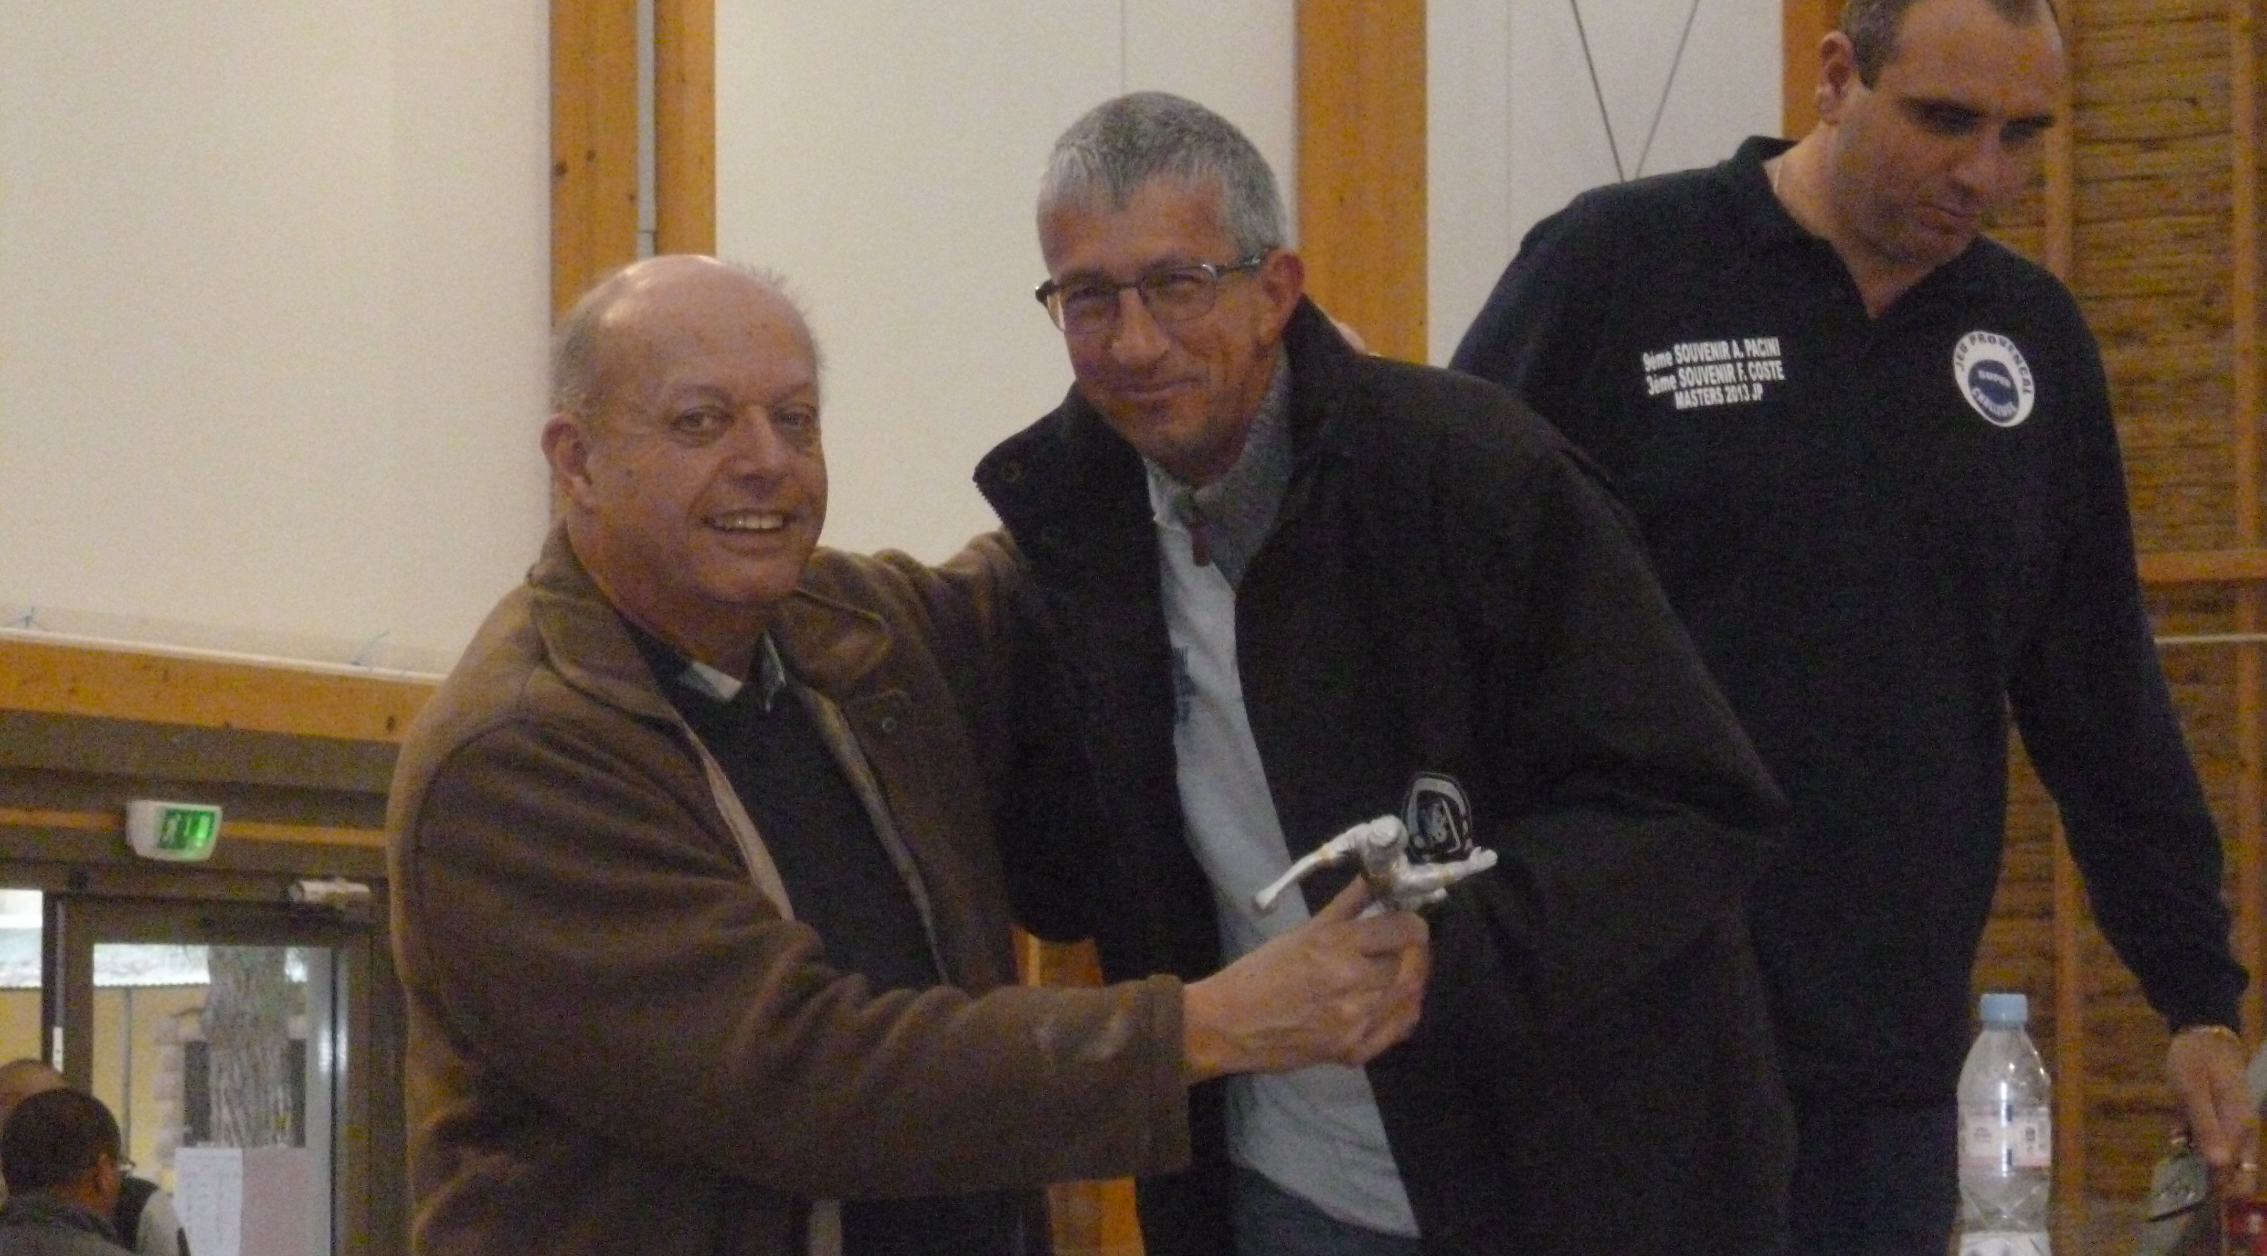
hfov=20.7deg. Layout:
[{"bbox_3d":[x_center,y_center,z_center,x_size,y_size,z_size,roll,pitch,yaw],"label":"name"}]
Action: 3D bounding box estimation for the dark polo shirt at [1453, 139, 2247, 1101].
[{"bbox_3d":[0.520,-0.006,4.560,0.590,0.710,0.360,0,2,-23],"label":"dark polo shirt"}]

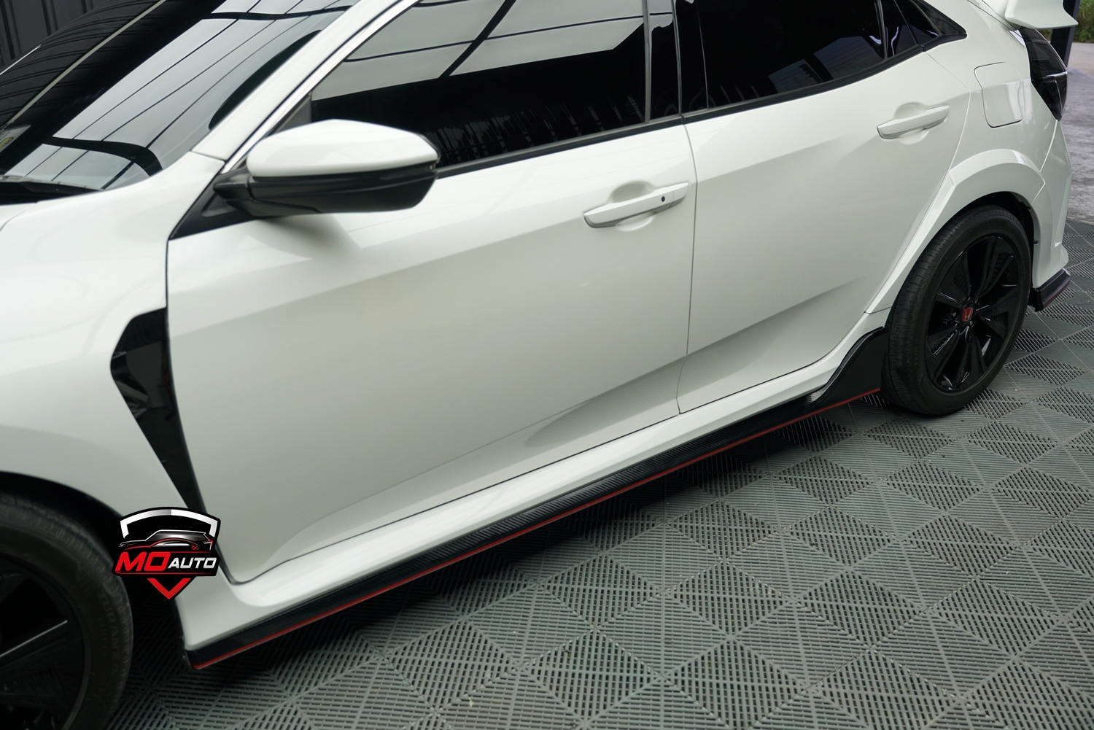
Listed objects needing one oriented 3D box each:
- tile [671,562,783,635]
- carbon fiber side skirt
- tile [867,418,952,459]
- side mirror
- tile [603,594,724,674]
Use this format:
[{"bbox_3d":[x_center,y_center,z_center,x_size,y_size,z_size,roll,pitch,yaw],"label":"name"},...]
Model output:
[{"bbox_3d":[0.400,0.518,2.213,0.198,0.018,0.198,-17,28,-35],"label":"tile"},{"bbox_3d":[0.132,0.194,2.273,1.960,0.190,0.115,-16,28,-34],"label":"carbon fiber side skirt"},{"bbox_3d":[1.058,0.217,2.932,0.198,0.018,0.198,-17,28,-35],"label":"tile"},{"bbox_3d":[-0.343,-0.306,1.537,0.230,0.155,0.245,-16,28,-34],"label":"side mirror"},{"bbox_3d":[0.243,0.566,2.099,0.198,0.018,0.198,-17,28,-35],"label":"tile"}]

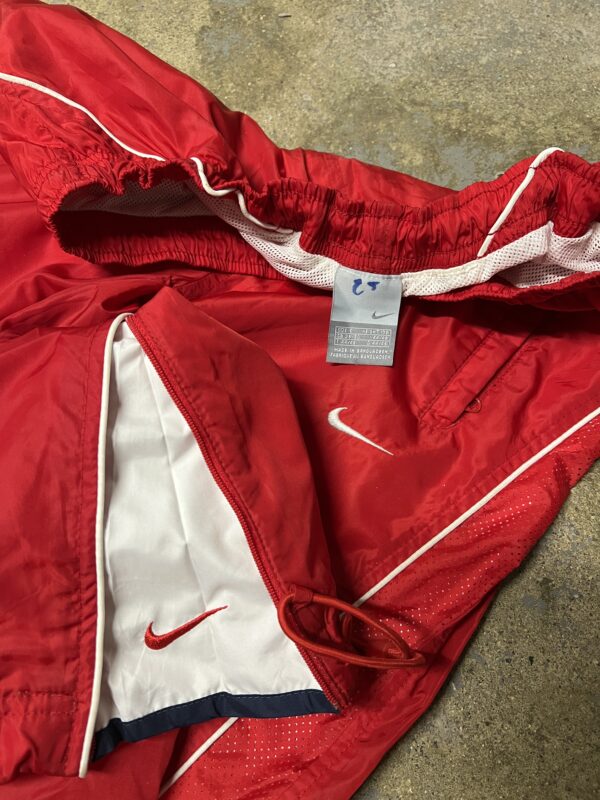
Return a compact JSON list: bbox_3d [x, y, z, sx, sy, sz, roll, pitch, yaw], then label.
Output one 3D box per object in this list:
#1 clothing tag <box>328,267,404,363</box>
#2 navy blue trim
[{"bbox_3d":[0.044,-0.057,0.412,0.045,0.008,0.066,6,87,0],"label":"clothing tag"},{"bbox_3d":[-0.051,0.185,0.357,0.144,0.015,0.024,-10,82,-2],"label":"navy blue trim"}]

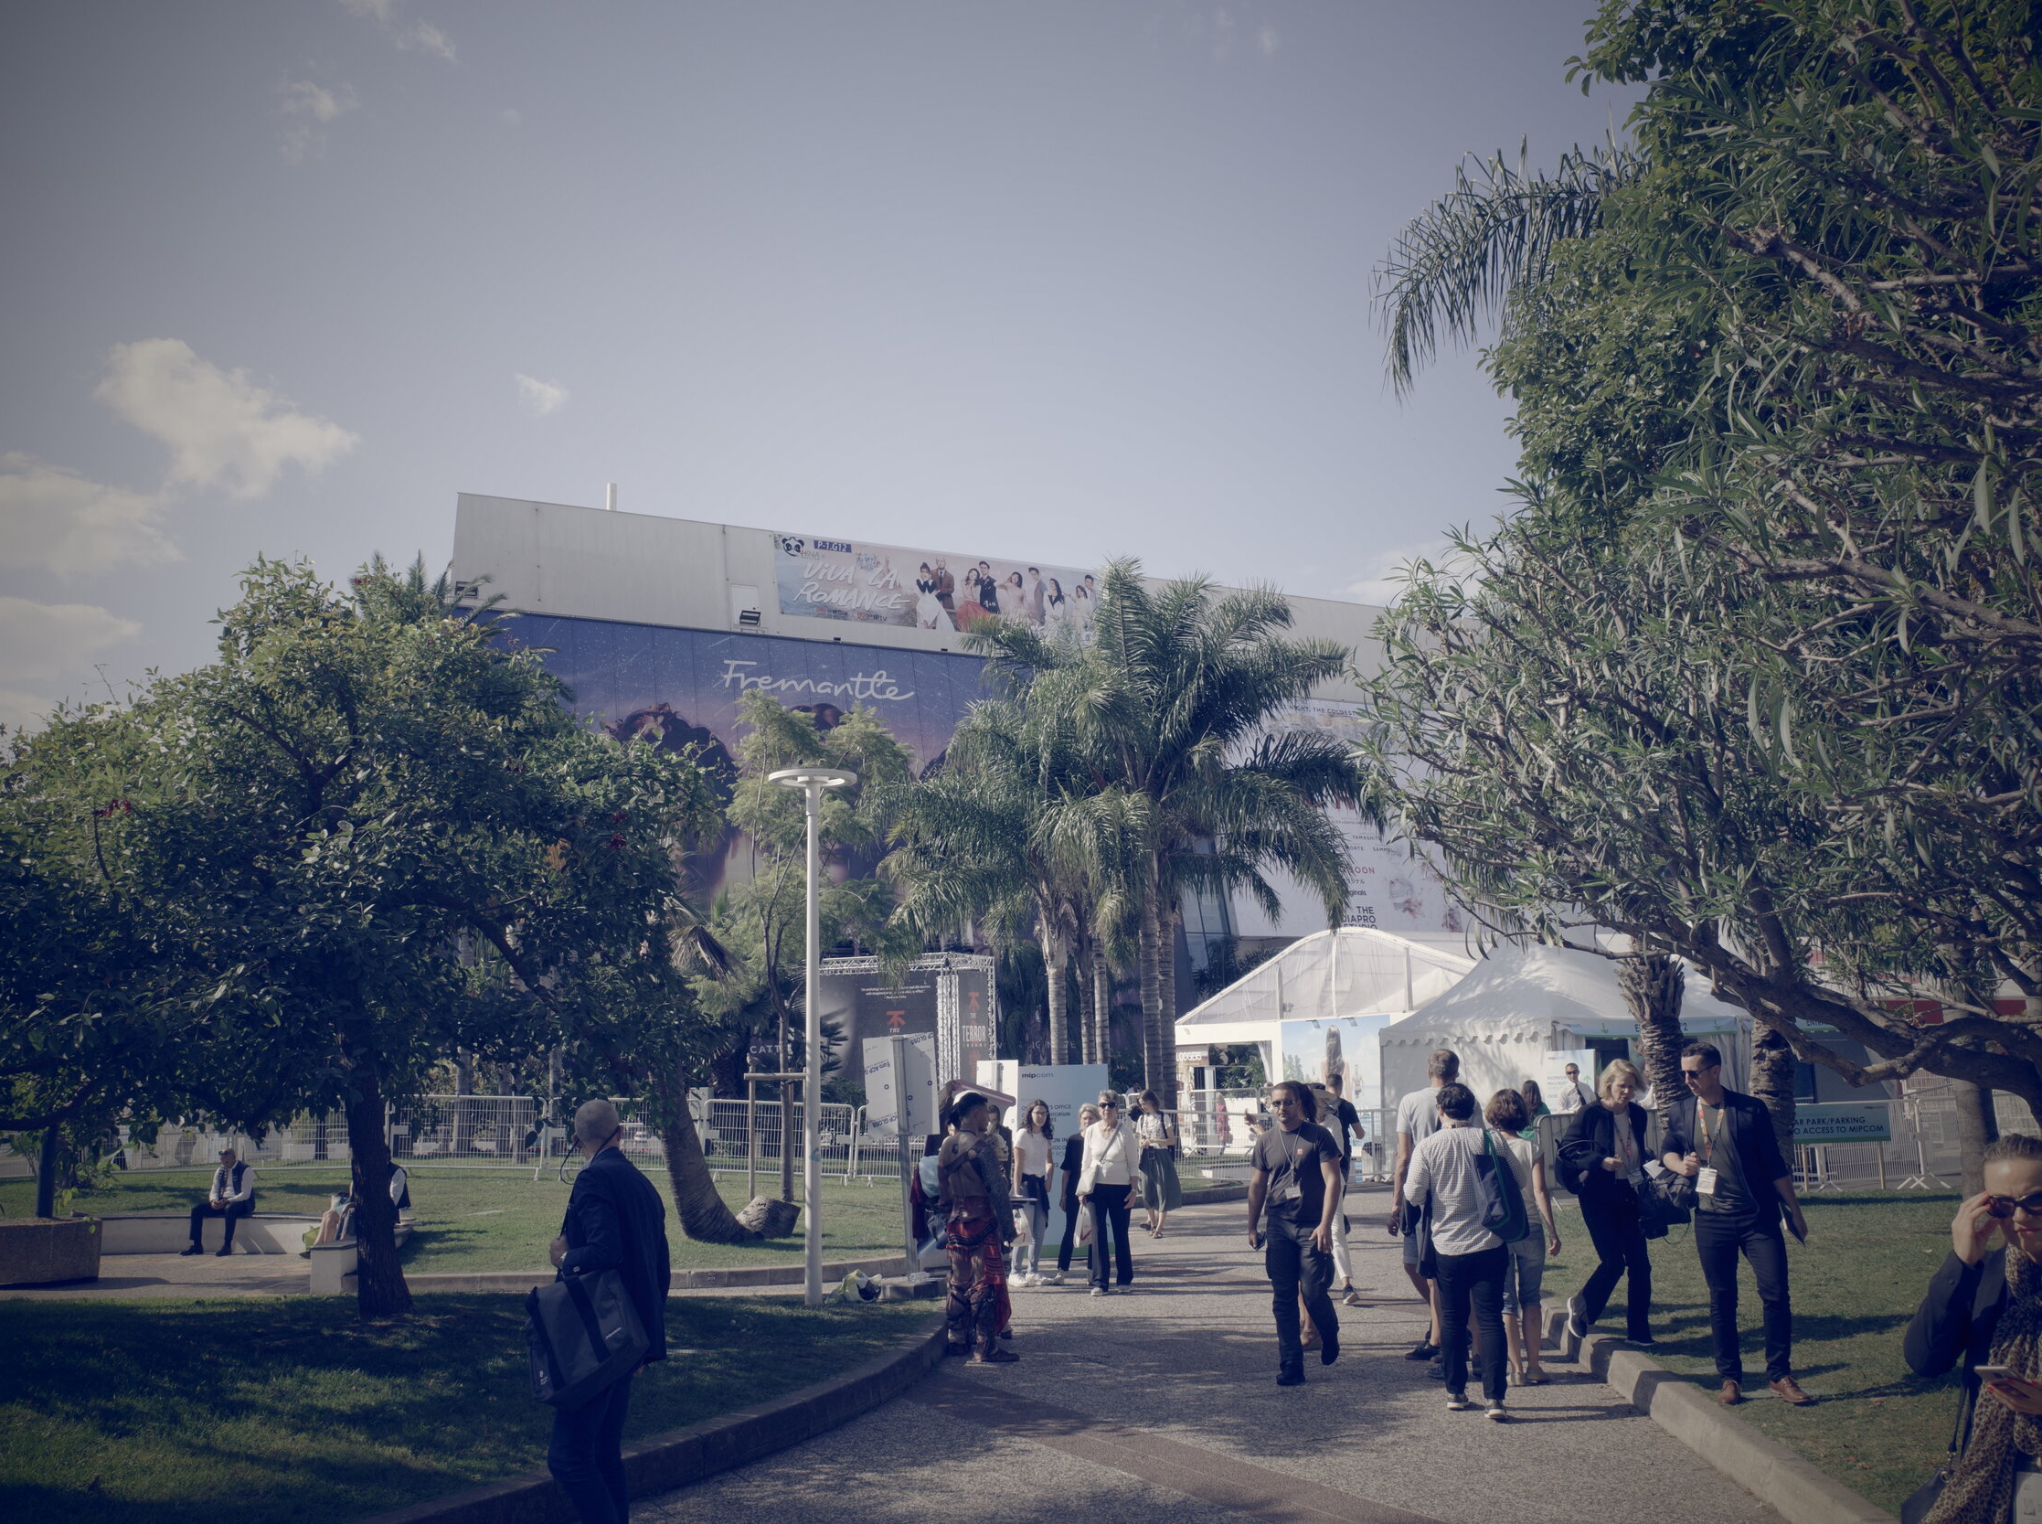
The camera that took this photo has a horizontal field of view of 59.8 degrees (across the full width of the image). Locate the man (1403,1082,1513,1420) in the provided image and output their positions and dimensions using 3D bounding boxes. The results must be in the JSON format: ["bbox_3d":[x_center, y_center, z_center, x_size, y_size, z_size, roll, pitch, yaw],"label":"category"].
[{"bbox_3d":[2.287,2.544,9.400,0.530,1.690,0.420,-1,-10,-3],"label":"man"}]

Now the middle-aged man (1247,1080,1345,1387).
[{"bbox_3d":[1.629,2.762,10.586,0.530,1.710,0.450,-4,-11,15],"label":"middle-aged man"}]

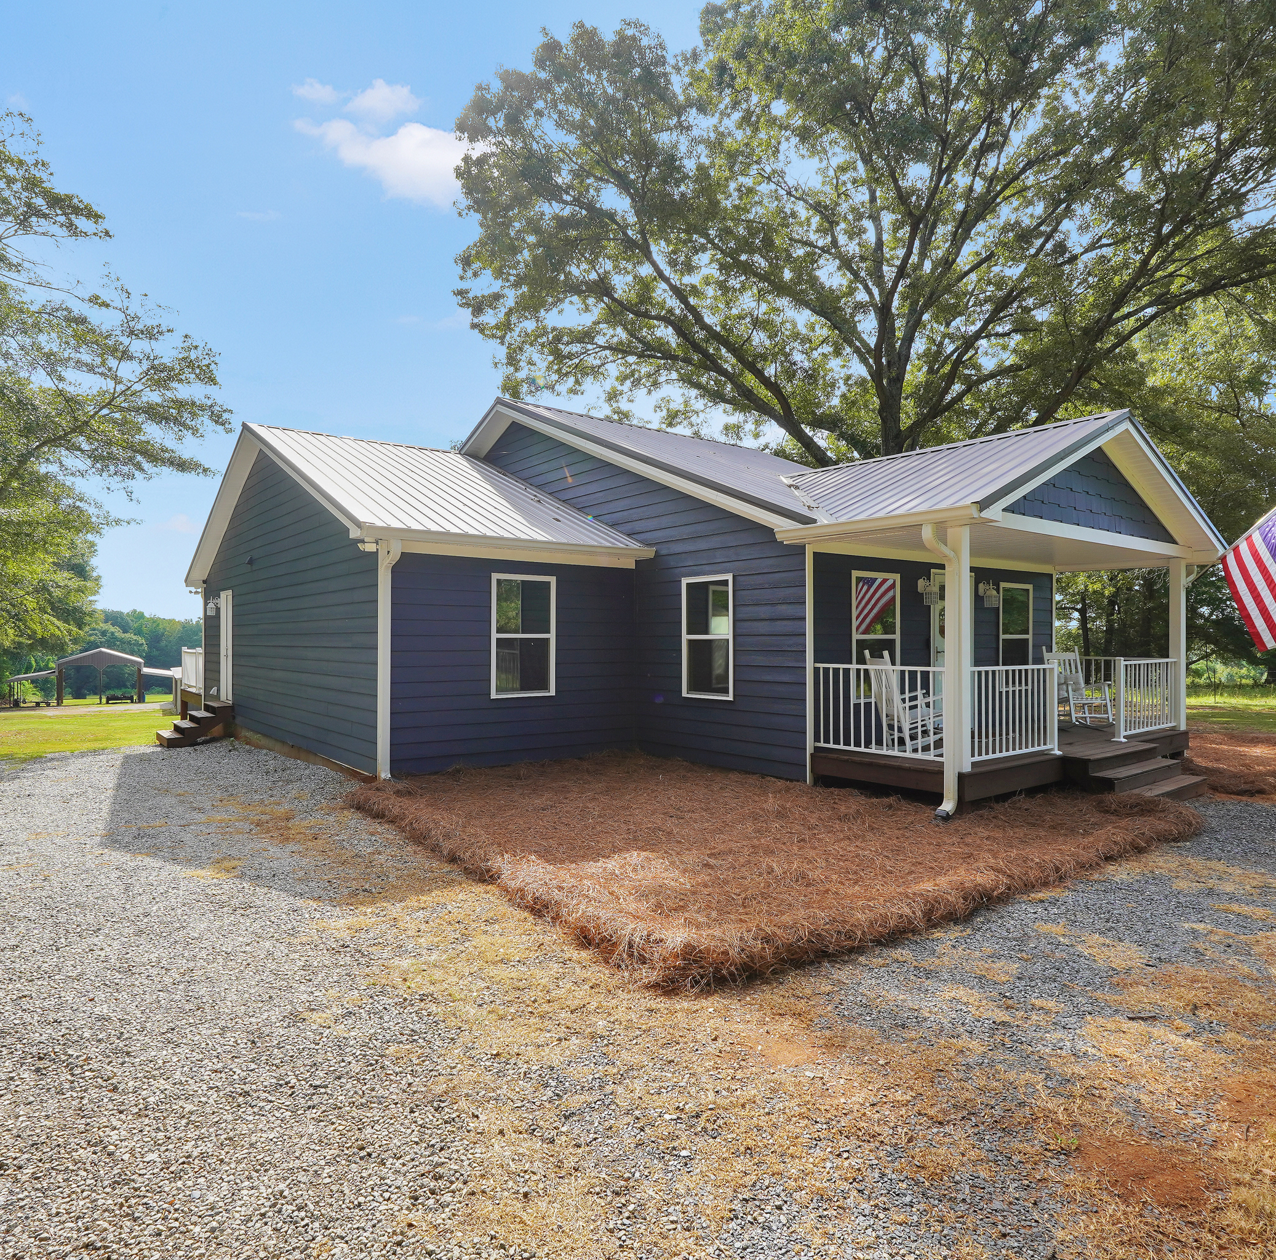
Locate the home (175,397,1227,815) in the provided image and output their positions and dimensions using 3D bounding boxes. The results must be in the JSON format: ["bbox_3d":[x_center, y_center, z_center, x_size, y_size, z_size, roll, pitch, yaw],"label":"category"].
[{"bbox_3d":[-0.807,-1.032,13.886,10.170,5.780,16.100,1,-1,-39],"label":"home"}]

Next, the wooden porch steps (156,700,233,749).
[{"bbox_3d":[-8.204,1.724,14.560,1.050,0.675,1.170,1,-1,-39],"label":"wooden porch steps"}]

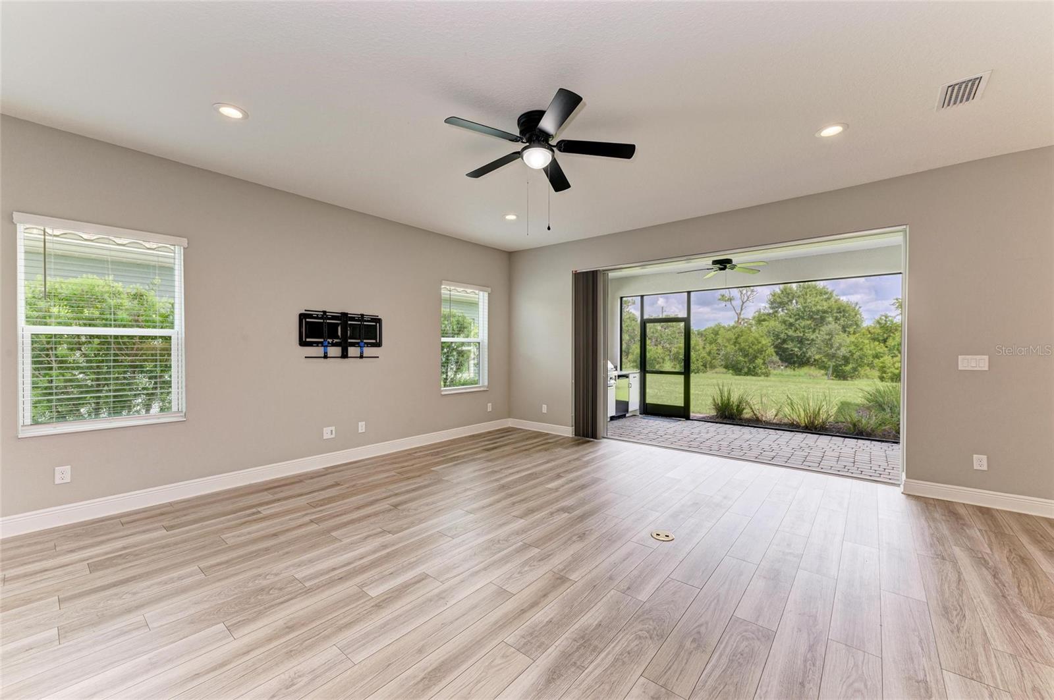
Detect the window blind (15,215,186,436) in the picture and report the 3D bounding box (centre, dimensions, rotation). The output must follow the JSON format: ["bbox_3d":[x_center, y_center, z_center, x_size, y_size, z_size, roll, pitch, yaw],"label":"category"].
[{"bbox_3d":[-3.207,-0.178,3.154,0.075,1.525,0.920,0,0,40],"label":"window blind"}]

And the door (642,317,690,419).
[{"bbox_3d":[2.826,0.361,8.368,0.942,2.020,0.050,0,0,40],"label":"door"}]

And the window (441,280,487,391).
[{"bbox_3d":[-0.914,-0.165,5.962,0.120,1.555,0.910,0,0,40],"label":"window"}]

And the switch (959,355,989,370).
[{"bbox_3d":[3.687,0.108,3.379,0.166,0.120,0.014,0,0,40],"label":"switch"}]

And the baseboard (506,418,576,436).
[{"bbox_3d":[0.190,1.192,6.280,1.216,0.135,0.016,0,0,40],"label":"baseboard"}]

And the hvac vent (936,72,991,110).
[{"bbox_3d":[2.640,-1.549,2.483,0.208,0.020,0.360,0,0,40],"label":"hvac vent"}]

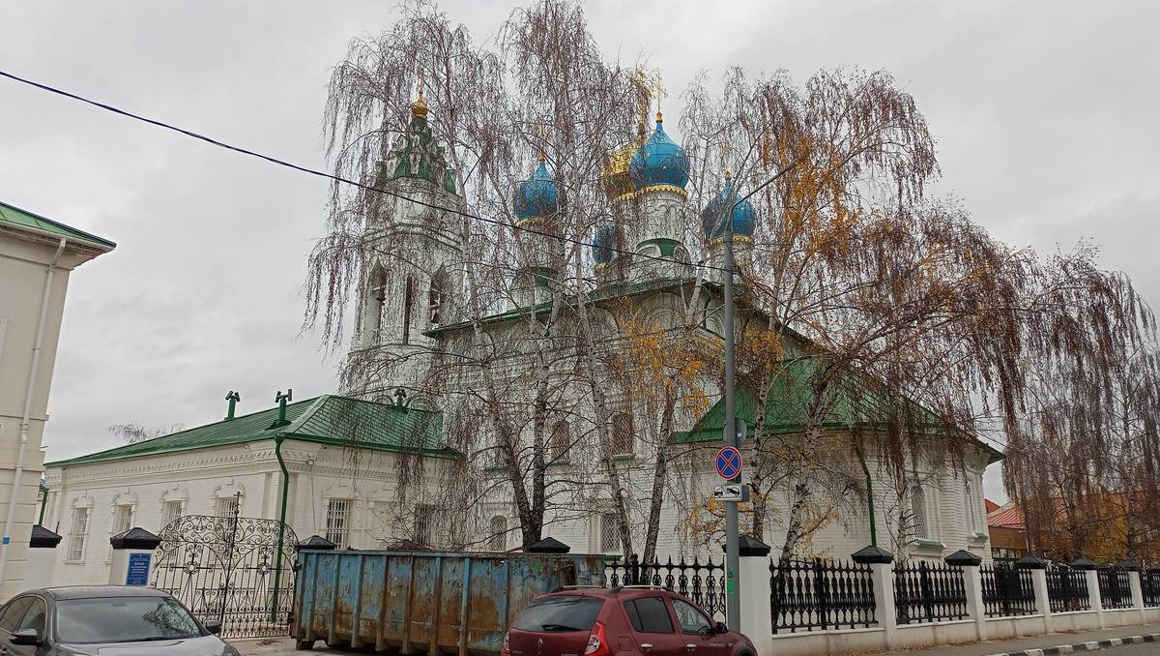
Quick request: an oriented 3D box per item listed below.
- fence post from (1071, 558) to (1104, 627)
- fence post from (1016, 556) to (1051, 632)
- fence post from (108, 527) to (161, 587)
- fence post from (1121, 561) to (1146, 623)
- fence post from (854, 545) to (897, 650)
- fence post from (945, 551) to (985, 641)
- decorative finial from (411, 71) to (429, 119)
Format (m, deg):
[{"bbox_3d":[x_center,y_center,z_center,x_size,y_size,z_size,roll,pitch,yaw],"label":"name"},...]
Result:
[{"bbox_3d":[15.460,8.049,28.549,0.623,2.040,0.623,-12,-19,43],"label":"fence post"},{"bbox_3d":[12.312,7.186,25.414,0.623,2.040,0.623,-12,-19,43],"label":"fence post"},{"bbox_3d":[-7.903,4.536,16.455,0.650,2.020,0.650,-12,-19,43],"label":"fence post"},{"bbox_3d":[18.609,8.912,31.685,0.623,2.040,0.623,-12,-19,43],"label":"fence post"},{"bbox_3d":[6.016,5.461,19.142,0.623,2.040,0.623,-12,-19,43],"label":"fence post"},{"bbox_3d":[9.164,6.324,22.278,0.623,2.040,0.623,-12,-19,43],"label":"fence post"},{"bbox_3d":[-9.225,-13.447,54.242,1.100,3.000,1.100,1,-14,0],"label":"decorative finial"}]

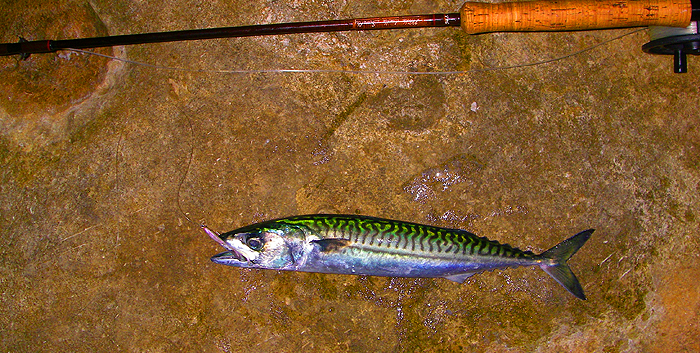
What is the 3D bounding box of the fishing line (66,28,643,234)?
[{"bbox_3d":[0.004,-0.038,0.690,0.510,0.035,0.183,0,87,0],"label":"fishing line"}]

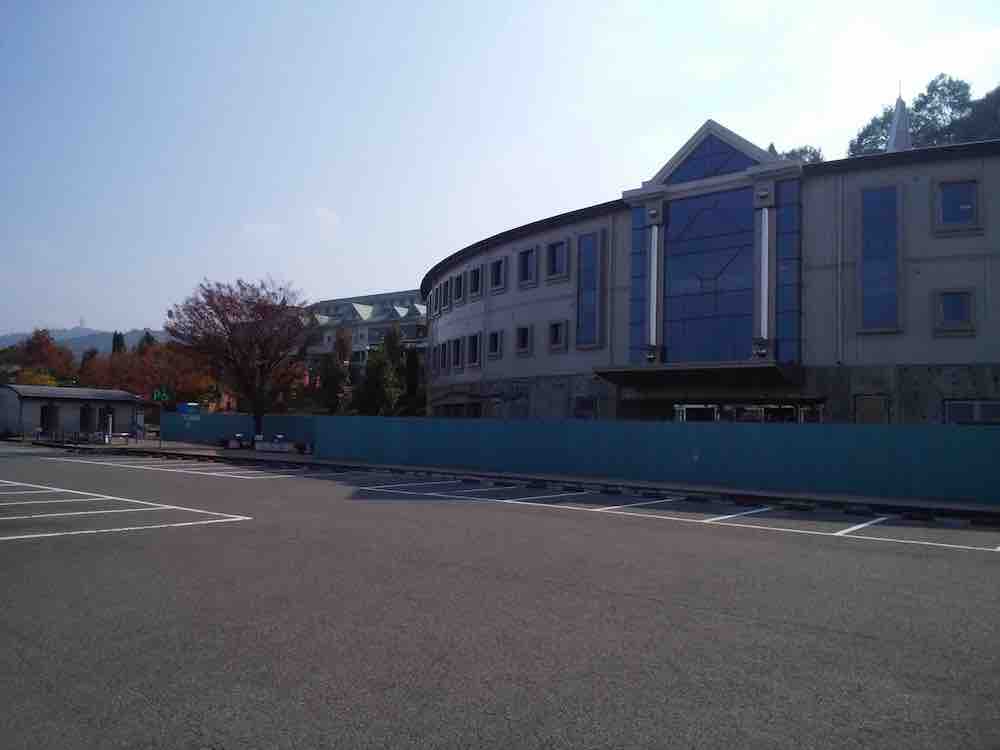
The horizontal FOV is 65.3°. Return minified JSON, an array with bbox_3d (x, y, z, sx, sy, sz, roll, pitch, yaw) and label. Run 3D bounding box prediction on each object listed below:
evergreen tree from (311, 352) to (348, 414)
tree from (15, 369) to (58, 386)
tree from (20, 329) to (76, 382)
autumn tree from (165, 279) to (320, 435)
[{"bbox_3d":[-11.730,1.590,54.000,2.800,6.300,2.800,2,-4,0],"label":"evergreen tree"},{"bbox_3d":[-41.510,2.290,70.000,4.200,5.740,3.800,2,-4,0],"label":"tree"},{"bbox_3d":[-45.350,0.500,78.000,5.800,9.900,5.500,2,-4,0],"label":"tree"},{"bbox_3d":[-14.750,-0.710,44.500,8.800,9.580,8.300,2,-4,0],"label":"autumn tree"}]

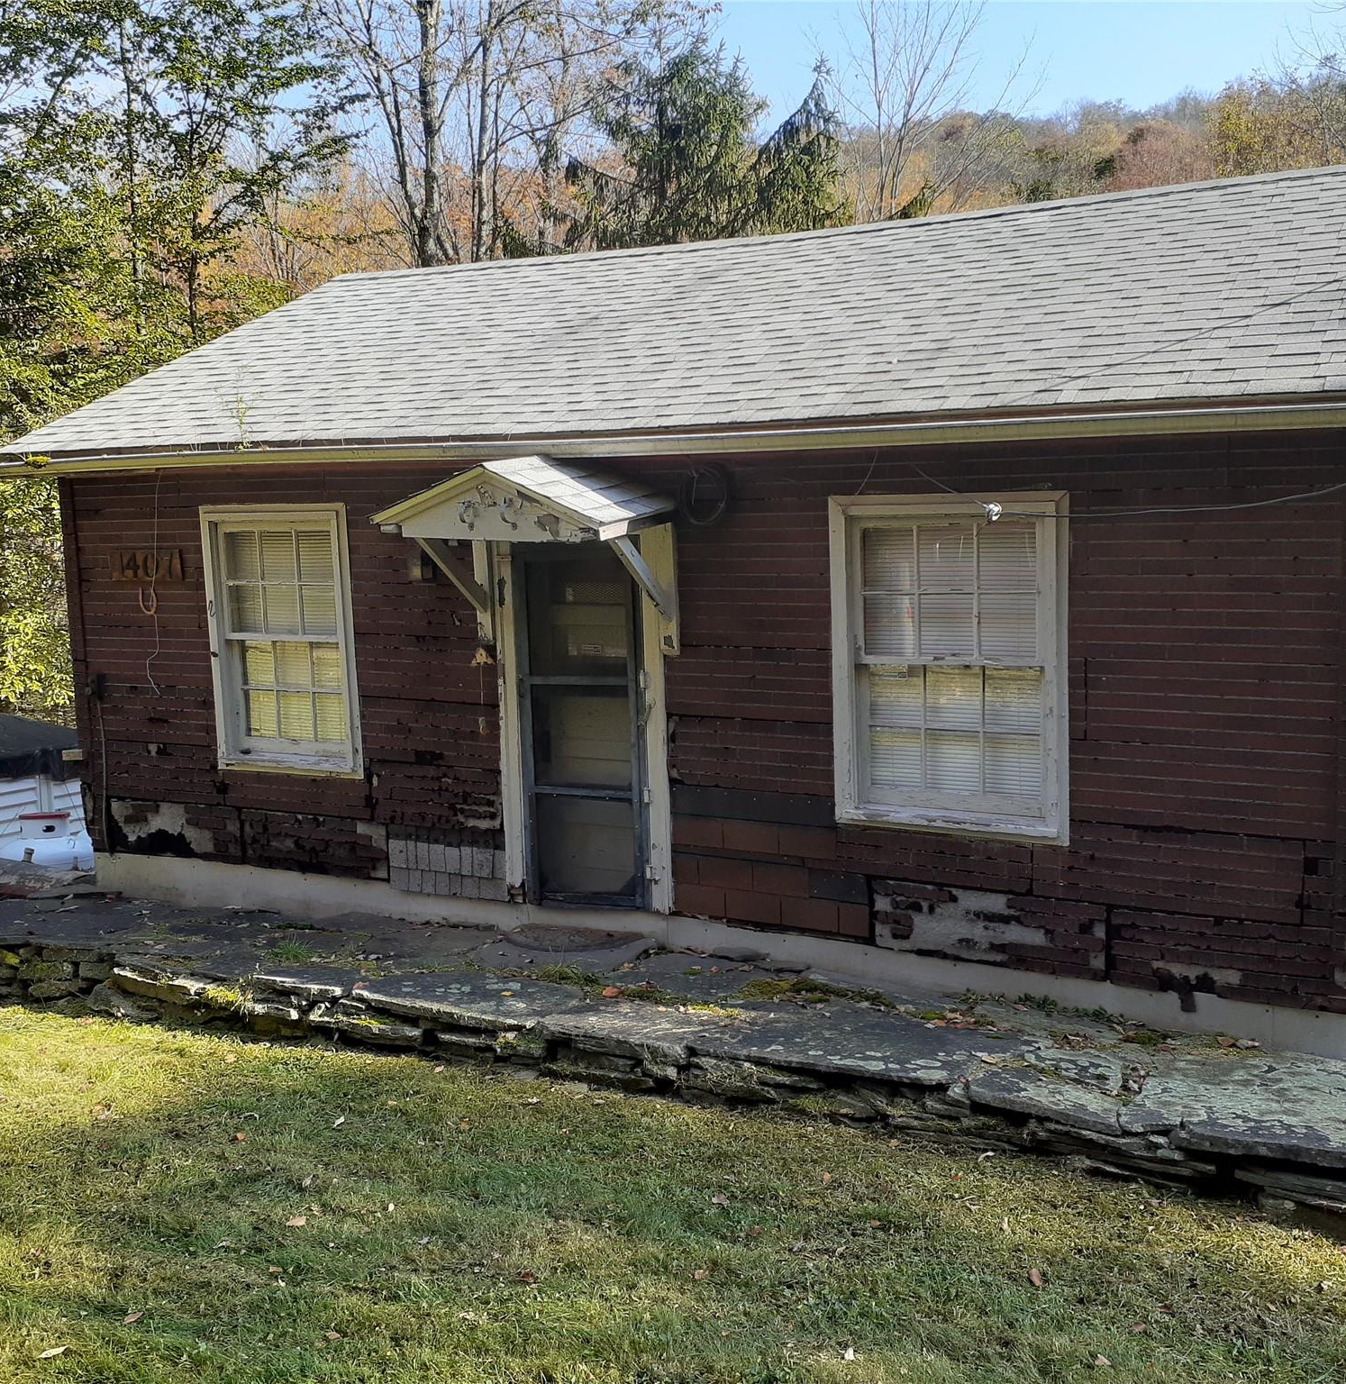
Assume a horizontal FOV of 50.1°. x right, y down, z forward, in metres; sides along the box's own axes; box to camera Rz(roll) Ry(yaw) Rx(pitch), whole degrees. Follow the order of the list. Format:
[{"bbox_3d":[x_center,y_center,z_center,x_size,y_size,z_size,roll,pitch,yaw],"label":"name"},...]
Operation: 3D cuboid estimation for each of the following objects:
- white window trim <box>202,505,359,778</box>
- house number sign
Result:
[{"bbox_3d":[-2.253,-0.300,8.403,1.090,1.575,0.130,3,10,26],"label":"white window trim"},{"bbox_3d":[-3.184,-0.769,8.745,0.580,0.192,0.030,3,10,26],"label":"house number sign"}]

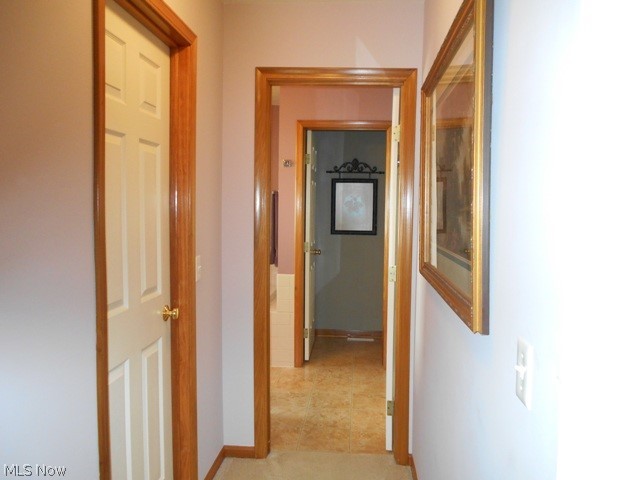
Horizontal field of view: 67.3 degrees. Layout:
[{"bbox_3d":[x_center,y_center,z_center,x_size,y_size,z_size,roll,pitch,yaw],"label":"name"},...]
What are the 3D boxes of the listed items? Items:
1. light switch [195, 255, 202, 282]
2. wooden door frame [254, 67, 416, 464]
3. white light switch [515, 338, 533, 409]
[{"bbox_3d":[-0.553,0.133,2.203,0.020,0.115,0.071,1,3,5],"label":"light switch"},{"bbox_3d":[0.075,0.159,2.638,0.849,2.125,0.130,1,3,5],"label":"wooden door frame"},{"bbox_3d":[0.361,0.238,0.862,0.020,0.115,0.071,1,3,5],"label":"white light switch"}]

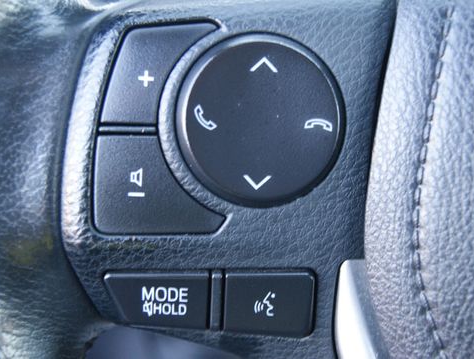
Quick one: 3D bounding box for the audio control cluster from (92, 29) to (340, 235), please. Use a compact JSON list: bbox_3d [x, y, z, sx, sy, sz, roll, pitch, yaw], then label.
[{"bbox_3d":[-0.004,-0.012,0.181,0.058,0.049,0.010,1,0,-10],"label":"audio control cluster"}]

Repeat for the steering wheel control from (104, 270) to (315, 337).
[{"bbox_3d":[-0.006,0.029,0.181,0.050,0.015,0.008,1,0,-10],"label":"steering wheel control"}]

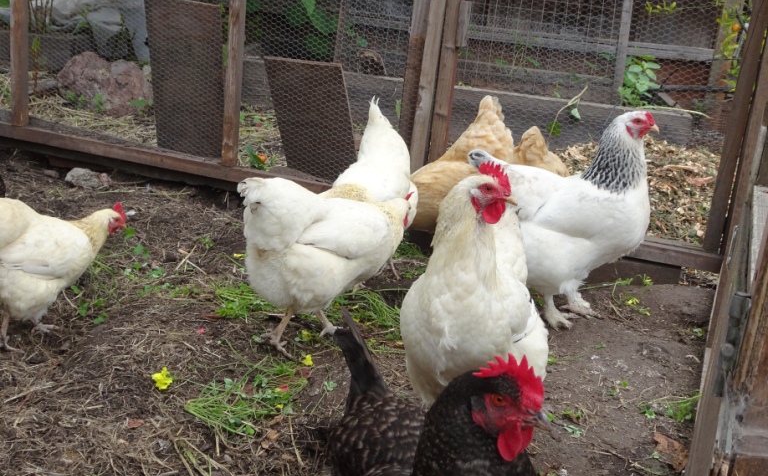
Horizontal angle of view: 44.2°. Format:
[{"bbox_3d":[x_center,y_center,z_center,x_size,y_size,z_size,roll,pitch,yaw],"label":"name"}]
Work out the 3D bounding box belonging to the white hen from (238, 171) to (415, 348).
[{"bbox_3d":[-0.114,0.014,1.778,0.390,0.330,0.190,-4,21,-28],"label":"white hen"}]

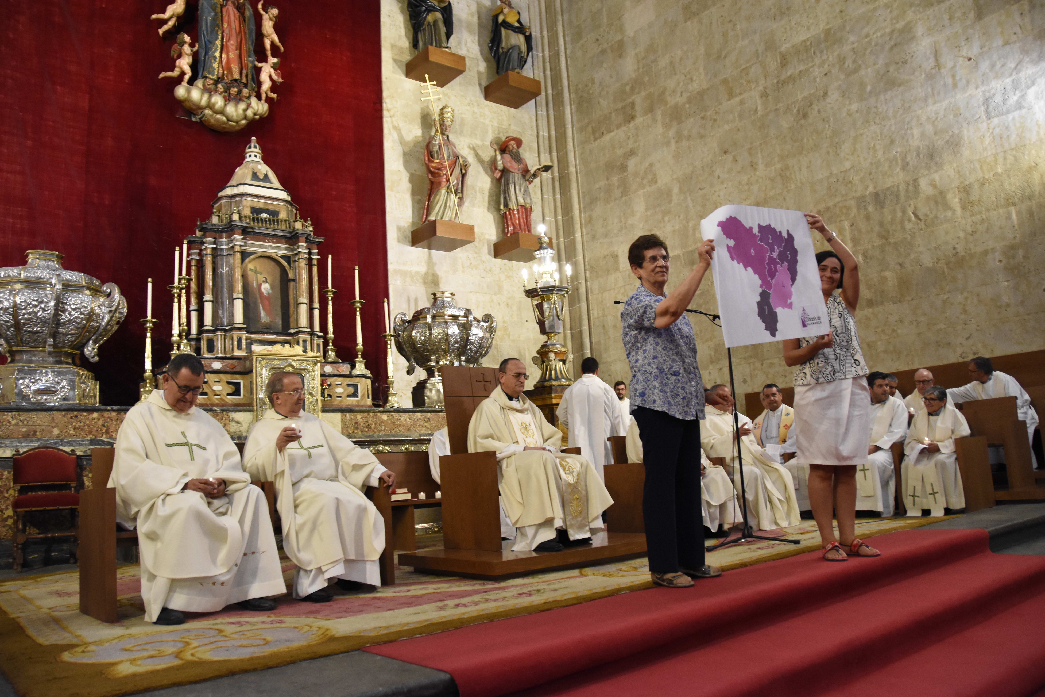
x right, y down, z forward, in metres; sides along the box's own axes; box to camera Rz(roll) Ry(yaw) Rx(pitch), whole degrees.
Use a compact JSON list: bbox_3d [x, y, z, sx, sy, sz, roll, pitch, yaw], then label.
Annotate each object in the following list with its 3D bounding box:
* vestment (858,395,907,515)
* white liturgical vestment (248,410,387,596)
[{"bbox_3d":[3.050,0.879,6.806,0.750,1.020,0.620,3,-11,-39],"label":"vestment"},{"bbox_3d":[-1.169,0.775,4.299,0.753,1.018,0.794,2,-10,-34],"label":"white liturgical vestment"}]

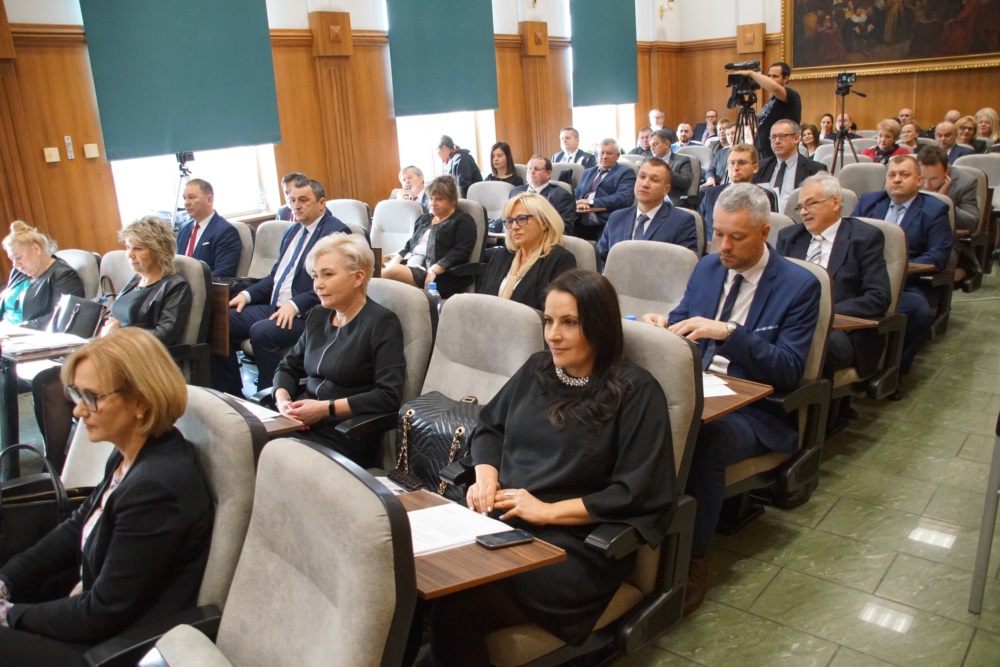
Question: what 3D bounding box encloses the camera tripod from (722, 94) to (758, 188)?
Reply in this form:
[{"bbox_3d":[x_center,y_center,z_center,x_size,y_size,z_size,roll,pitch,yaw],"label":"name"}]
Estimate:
[{"bbox_3d":[2.373,-1.583,7.482,0.700,1.470,0.700,10,20,39],"label":"camera tripod"}]

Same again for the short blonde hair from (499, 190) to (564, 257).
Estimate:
[{"bbox_3d":[0.137,-0.463,3.192,0.245,0.275,0.250,10,22,39],"label":"short blonde hair"}]

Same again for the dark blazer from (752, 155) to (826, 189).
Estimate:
[{"bbox_3d":[1.981,-0.915,5.300,0.540,0.660,0.460,10,22,39],"label":"dark blazer"}]

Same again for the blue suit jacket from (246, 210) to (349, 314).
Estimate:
[{"bbox_3d":[-1.093,-0.335,4.176,0.530,0.610,0.500,10,22,39],"label":"blue suit jacket"}]

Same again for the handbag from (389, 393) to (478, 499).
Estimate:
[{"bbox_3d":[-0.174,0.322,2.311,0.340,0.280,0.180,10,22,39],"label":"handbag"}]

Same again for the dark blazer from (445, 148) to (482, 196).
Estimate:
[{"bbox_3d":[-0.348,-1.608,7.782,0.380,0.660,0.460,-9,16,-19],"label":"dark blazer"}]

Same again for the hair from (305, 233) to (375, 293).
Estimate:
[{"bbox_3d":[-0.551,-0.245,2.591,0.200,0.215,0.235,10,20,39],"label":"hair"}]

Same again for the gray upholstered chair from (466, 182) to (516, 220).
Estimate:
[{"bbox_3d":[-0.226,-0.759,6.404,0.550,1.000,0.680,5,17,26],"label":"gray upholstered chair"}]

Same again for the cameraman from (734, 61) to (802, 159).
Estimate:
[{"bbox_3d":[2.466,-1.493,6.861,0.550,1.840,0.480,-16,20,-34],"label":"cameraman"}]

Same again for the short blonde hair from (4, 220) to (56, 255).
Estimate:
[{"bbox_3d":[-2.384,-0.471,3.800,0.240,0.210,0.210,-16,20,-34],"label":"short blonde hair"}]

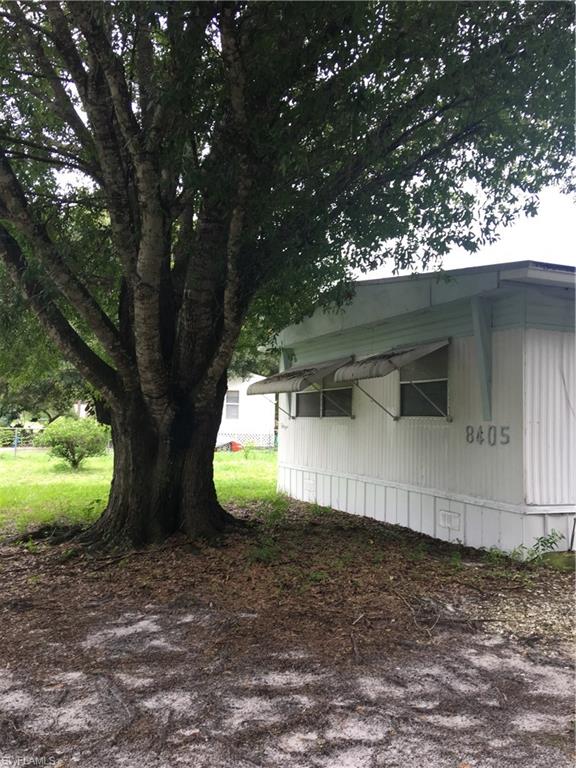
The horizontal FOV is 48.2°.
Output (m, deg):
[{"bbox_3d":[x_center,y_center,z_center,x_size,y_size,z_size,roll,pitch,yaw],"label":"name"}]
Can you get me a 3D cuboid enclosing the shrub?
[{"bbox_3d":[-5.800,1.580,17.300,2.050,1.400,1.950,1,-3,0],"label":"shrub"}]

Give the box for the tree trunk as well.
[{"bbox_3d":[-1.570,0.910,7.800,1.750,1.880,1.600,1,-3,0],"label":"tree trunk"}]

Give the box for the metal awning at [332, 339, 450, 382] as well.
[{"bbox_3d":[1.302,-0.288,8.204,0.920,0.500,1.260,2,-3,-22],"label":"metal awning"}]

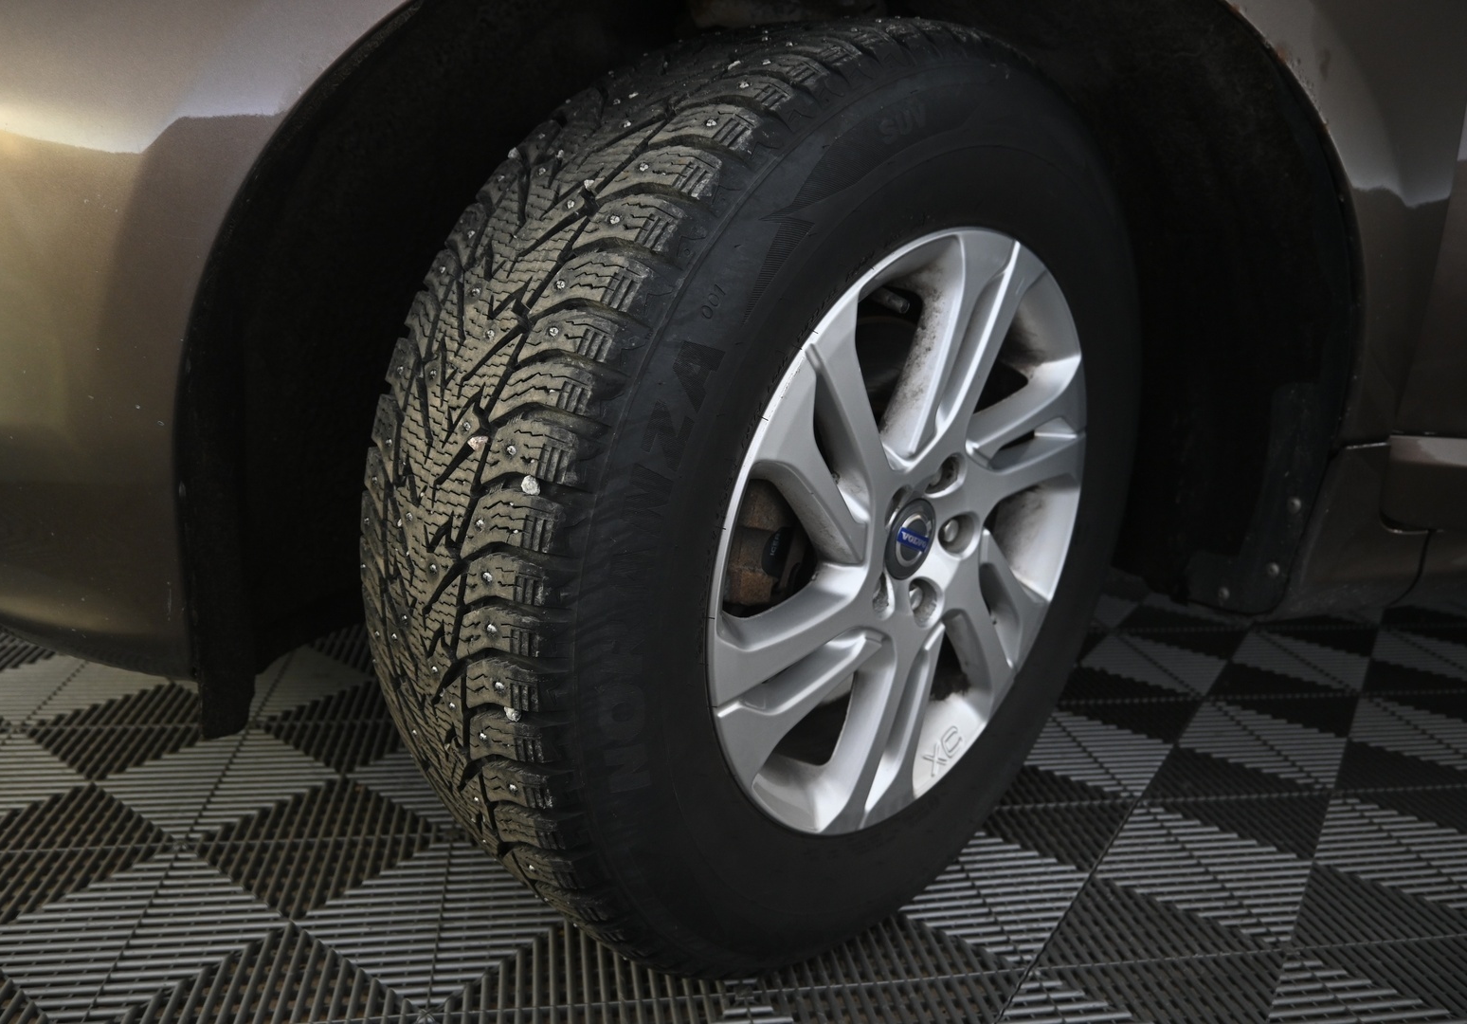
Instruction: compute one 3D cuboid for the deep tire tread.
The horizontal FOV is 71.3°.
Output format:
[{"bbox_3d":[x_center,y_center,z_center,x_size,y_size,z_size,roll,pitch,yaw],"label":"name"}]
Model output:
[{"bbox_3d":[0.077,-0.003,0.859,0.735,0.735,0.230,-12,21,-44],"label":"deep tire tread"}]

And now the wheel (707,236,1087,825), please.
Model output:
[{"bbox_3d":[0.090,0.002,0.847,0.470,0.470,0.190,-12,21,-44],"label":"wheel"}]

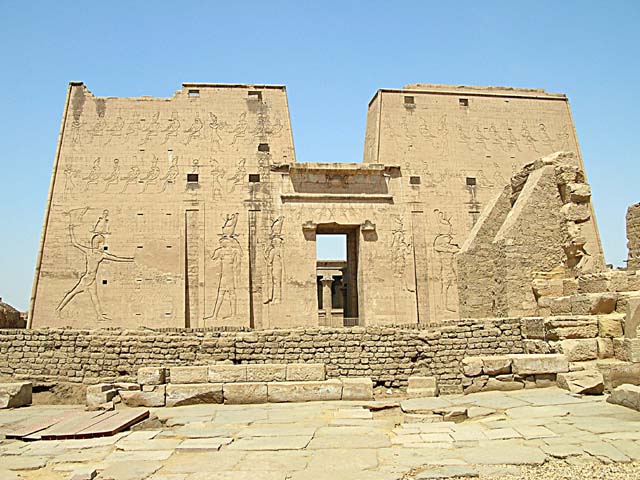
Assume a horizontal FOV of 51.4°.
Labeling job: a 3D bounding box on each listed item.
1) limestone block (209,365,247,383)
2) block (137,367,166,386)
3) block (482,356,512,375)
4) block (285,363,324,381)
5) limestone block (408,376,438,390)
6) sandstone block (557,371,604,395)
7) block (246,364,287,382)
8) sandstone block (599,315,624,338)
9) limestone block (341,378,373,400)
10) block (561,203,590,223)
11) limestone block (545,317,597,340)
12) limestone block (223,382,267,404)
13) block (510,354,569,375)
[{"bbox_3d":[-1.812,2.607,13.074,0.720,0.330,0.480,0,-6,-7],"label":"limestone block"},{"bbox_3d":[-3.548,2.852,14.037,0.449,0.360,0.580,-1,-7,-3],"label":"block"},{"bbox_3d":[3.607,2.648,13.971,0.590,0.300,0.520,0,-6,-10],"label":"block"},{"bbox_3d":[-0.305,2.699,13.608,0.776,0.319,0.420,0,-7,-5],"label":"block"},{"bbox_3d":[2.081,2.976,13.798,0.579,0.301,0.400,-1,-7,-4],"label":"limestone block"},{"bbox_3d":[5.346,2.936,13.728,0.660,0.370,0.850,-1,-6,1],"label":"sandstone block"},{"bbox_3d":[-1.136,2.831,14.237,0.815,0.346,0.580,-1,-7,-3],"label":"block"},{"bbox_3d":[6.242,1.916,14.597,0.539,0.447,0.600,-1,-7,-3],"label":"sandstone block"},{"bbox_3d":[0.741,3.091,13.772,0.637,0.385,0.750,-1,-7,-3],"label":"limestone block"},{"bbox_3d":[7.264,-0.744,19.070,0.724,0.543,0.550,0,-7,-8],"label":"block"},{"bbox_3d":[5.431,1.946,14.697,1.182,0.461,0.600,-1,-7,-3],"label":"limestone block"},{"bbox_3d":[-1.461,2.953,12.948,0.830,0.400,0.500,0,-6,-7],"label":"limestone block"},{"bbox_3d":[4.587,2.675,14.271,1.170,0.325,0.620,0,-6,-10],"label":"block"}]

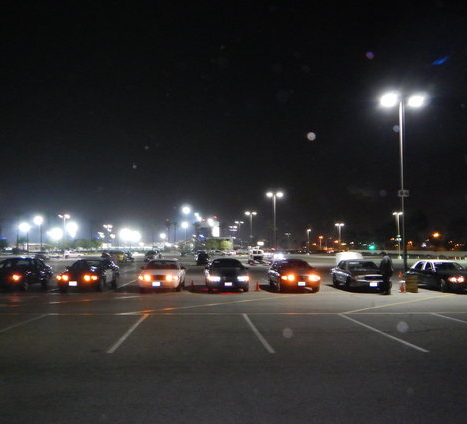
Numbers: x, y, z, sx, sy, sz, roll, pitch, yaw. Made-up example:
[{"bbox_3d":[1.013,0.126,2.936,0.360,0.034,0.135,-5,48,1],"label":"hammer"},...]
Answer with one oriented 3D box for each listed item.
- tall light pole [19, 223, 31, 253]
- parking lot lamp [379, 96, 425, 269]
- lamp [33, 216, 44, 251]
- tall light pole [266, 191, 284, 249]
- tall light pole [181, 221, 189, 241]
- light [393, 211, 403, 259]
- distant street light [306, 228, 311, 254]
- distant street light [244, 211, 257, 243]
[{"bbox_3d":[-94.304,12.910,206.563,2.600,15.000,0.900,0,-5,-4],"label":"tall light pole"},{"bbox_3d":[14.711,-2.514,39.445,3.300,15.500,0.800,0,-5,-4],"label":"parking lot lamp"},{"bbox_3d":[-70.200,9.096,164.555,2.600,15.000,0.900,0,-5,-4],"label":"lamp"},{"bbox_3d":[9.519,3.360,104.144,3.300,15.500,0.800,0,-5,-4],"label":"tall light pole"},{"bbox_3d":[-20.917,12.293,199.768,2.600,15.000,0.900,0,-5,-4],"label":"tall light pole"},{"bbox_3d":[55.173,7.718,152.145,3.200,15.500,0.800,0,-5,-4],"label":"light"},{"bbox_3d":[41.495,16.843,249.880,2.200,15.000,0.900,0,-5,-4],"label":"distant street light"},{"bbox_3d":[5.952,7.718,152.145,3.200,15.500,0.800,0,-5,-4],"label":"distant street light"}]

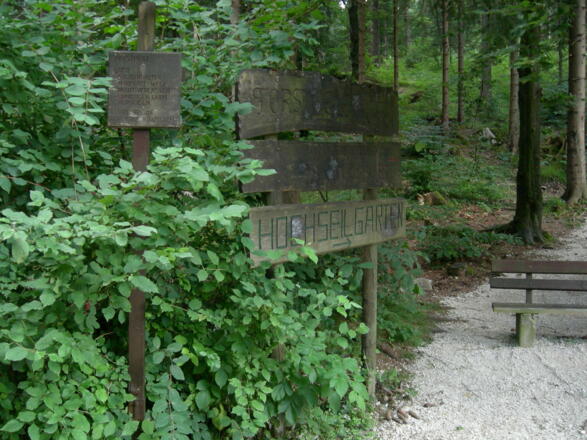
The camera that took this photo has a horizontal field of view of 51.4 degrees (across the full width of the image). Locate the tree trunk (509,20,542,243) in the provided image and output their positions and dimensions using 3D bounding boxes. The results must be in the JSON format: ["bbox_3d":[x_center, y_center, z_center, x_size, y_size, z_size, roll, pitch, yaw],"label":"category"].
[{"bbox_3d":[4.696,-1.743,12.300,0.600,4.500,0.600,1,2,21],"label":"tree trunk"}]

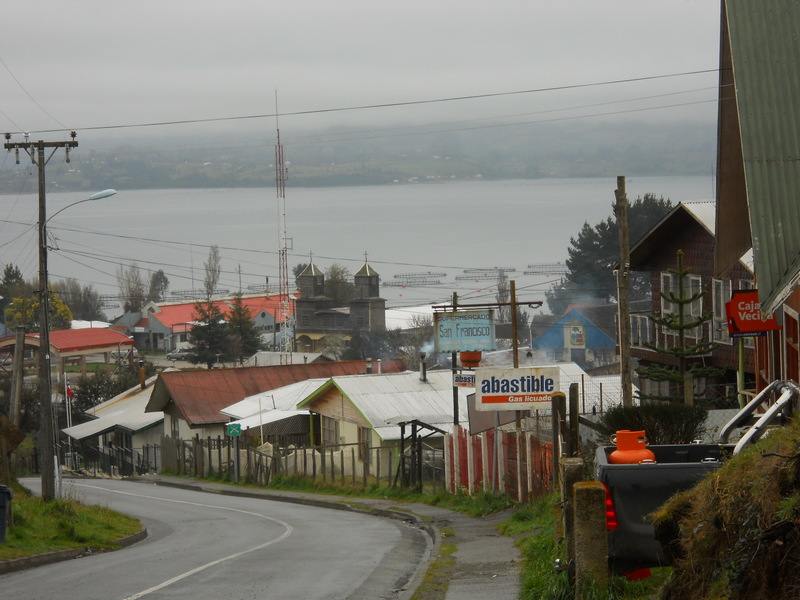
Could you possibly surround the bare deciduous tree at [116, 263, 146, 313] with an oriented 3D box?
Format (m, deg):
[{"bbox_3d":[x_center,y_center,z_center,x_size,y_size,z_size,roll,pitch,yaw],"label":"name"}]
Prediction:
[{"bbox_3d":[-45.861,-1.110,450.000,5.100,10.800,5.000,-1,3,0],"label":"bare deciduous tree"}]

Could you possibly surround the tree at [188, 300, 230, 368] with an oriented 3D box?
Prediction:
[{"bbox_3d":[-26.175,4.740,362.000,5.800,9.300,5.600,-1,3,0],"label":"tree"}]

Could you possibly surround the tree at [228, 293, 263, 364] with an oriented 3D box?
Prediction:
[{"bbox_3d":[-22.119,4.003,370.000,5.500,10.000,5.400,-1,3,0],"label":"tree"}]

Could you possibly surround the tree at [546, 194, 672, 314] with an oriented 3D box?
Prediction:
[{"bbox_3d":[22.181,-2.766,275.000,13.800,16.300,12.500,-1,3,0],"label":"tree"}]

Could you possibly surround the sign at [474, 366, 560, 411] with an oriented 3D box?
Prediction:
[{"bbox_3d":[2.765,2.094,62.000,2.000,1.030,0.080,-1,3,0],"label":"sign"}]

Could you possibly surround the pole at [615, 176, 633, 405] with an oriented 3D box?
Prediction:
[{"bbox_3d":[5.380,0.155,63.000,0.280,6.200,0.280,-1,3,0],"label":"pole"}]

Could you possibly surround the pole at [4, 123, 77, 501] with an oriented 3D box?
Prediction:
[{"bbox_3d":[-9.553,0.445,71.000,2.000,9.950,0.400,-1,3,0],"label":"pole"}]

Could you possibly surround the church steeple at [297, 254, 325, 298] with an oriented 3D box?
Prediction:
[{"bbox_3d":[-13.520,-3.701,398.000,2.850,6.700,2.850,1,4,34],"label":"church steeple"}]

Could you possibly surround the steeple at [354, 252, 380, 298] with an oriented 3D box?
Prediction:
[{"bbox_3d":[-4.836,-3.645,392.000,2.850,6.700,2.850,1,4,34],"label":"steeple"}]

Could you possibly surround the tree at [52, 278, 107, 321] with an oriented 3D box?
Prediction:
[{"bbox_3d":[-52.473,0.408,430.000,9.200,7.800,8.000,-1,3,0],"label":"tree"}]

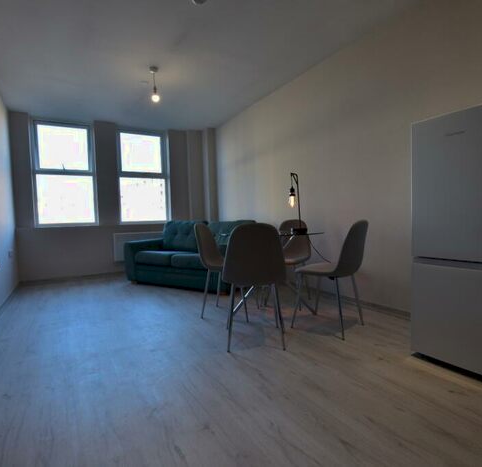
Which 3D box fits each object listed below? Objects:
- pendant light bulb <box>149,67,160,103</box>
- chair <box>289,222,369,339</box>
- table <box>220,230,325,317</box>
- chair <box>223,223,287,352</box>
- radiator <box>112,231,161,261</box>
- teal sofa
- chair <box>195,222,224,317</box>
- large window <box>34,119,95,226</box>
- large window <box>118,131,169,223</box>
[{"bbox_3d":[-0.957,-1.645,3.256,0.100,0.370,0.100,-3,4,-31],"label":"pendant light bulb"},{"bbox_3d":[0.722,0.329,2.353,0.510,0.864,0.440,1,4,40],"label":"chair"},{"bbox_3d":[0.291,0.379,2.631,0.820,0.750,0.820,-1,3,0],"label":"table"},{"bbox_3d":[0.093,0.358,2.133,0.440,0.864,0.510,-2,3,-2],"label":"chair"},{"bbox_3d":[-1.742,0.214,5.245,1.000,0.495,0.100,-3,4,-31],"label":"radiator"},{"bbox_3d":[-0.700,0.266,4.178,1.760,0.857,0.866,0,4,29],"label":"teal sofa"},{"bbox_3d":[-0.118,0.329,2.733,0.510,0.864,0.440,0,3,18],"label":"chair"},{"bbox_3d":[-2.799,-0.934,4.689,0.862,1.623,0.100,-3,4,-31],"label":"large window"},{"bbox_3d":[-1.749,-1.007,5.320,0.880,1.623,0.100,-3,4,-31],"label":"large window"}]

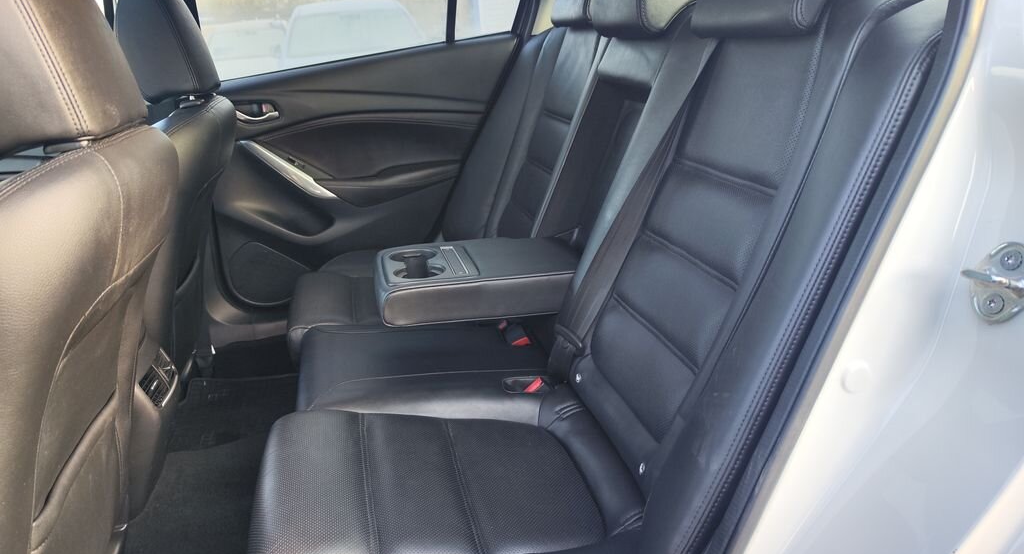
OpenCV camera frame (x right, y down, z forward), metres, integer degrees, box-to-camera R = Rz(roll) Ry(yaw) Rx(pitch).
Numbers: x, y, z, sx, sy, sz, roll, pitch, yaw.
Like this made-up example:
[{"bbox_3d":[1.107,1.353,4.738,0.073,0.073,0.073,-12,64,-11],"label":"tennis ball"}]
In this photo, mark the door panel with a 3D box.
[{"bbox_3d":[-0.416,-0.288,1.914,0.895,0.735,0.130,-5,22,-13],"label":"door panel"}]

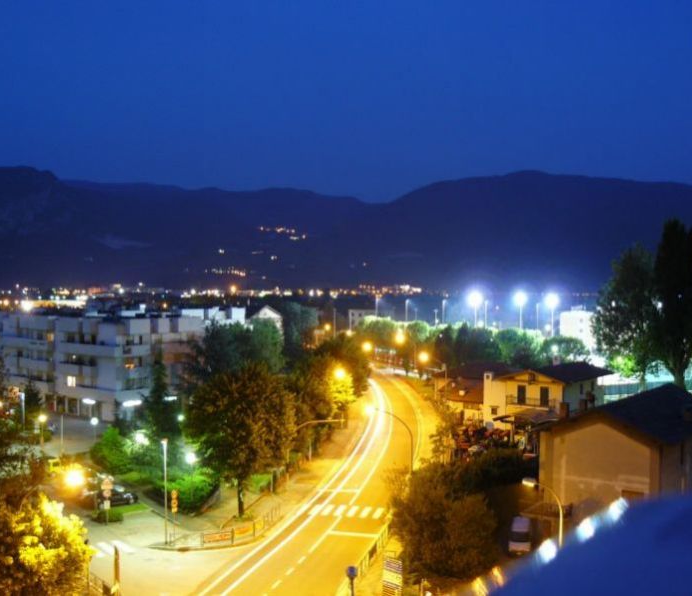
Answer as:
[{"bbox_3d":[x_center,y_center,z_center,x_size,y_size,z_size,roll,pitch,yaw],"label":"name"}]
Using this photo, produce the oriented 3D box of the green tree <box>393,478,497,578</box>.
[{"bbox_3d":[6.146,13.522,51.097,6.300,5.800,6.000,0,1,0],"label":"green tree"}]

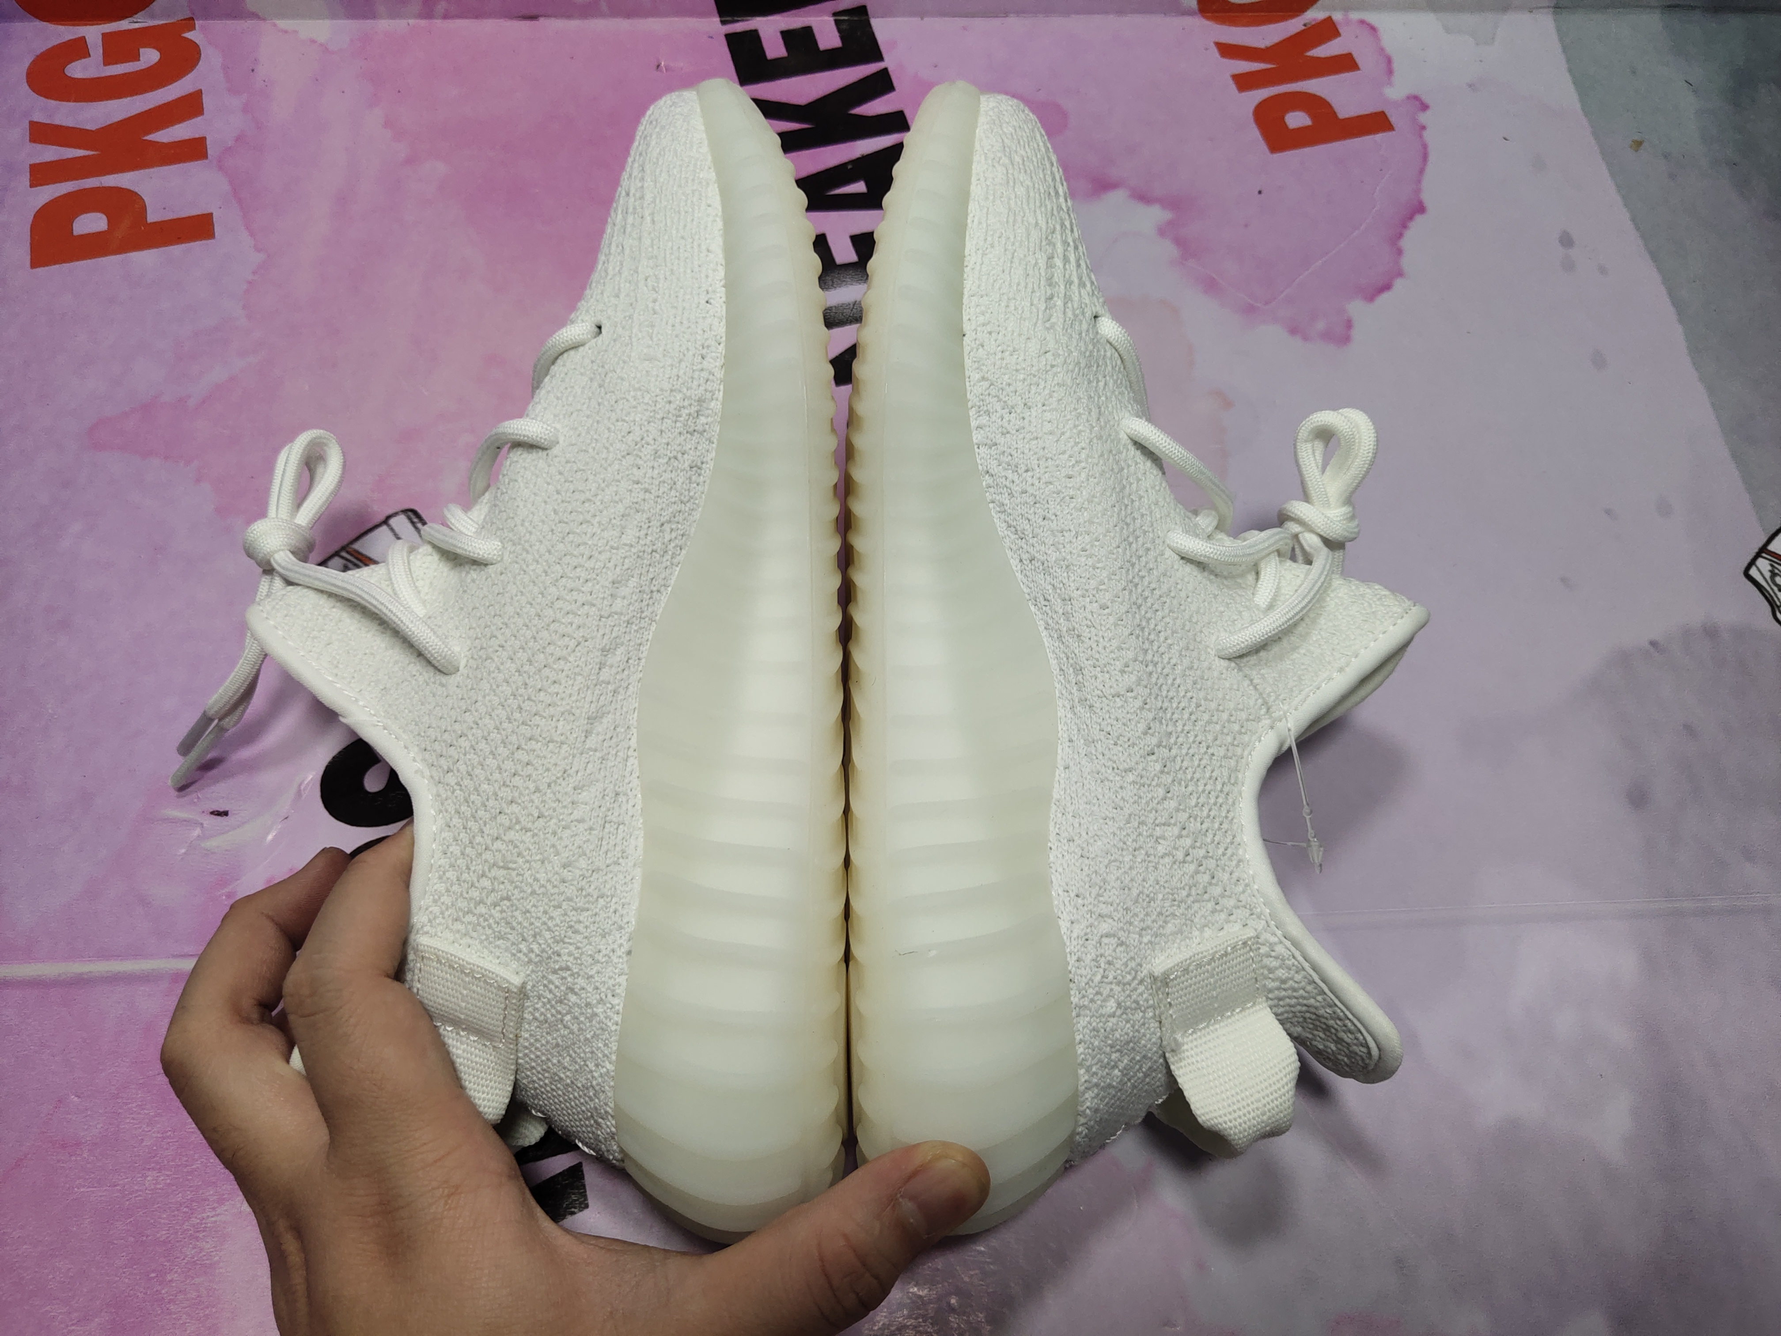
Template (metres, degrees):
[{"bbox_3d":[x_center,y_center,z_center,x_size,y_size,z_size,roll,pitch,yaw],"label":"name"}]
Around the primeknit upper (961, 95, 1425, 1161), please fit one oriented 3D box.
[{"bbox_3d":[0.071,-0.021,0.377,0.111,0.100,0.266,1,69,-4],"label":"primeknit upper"}]

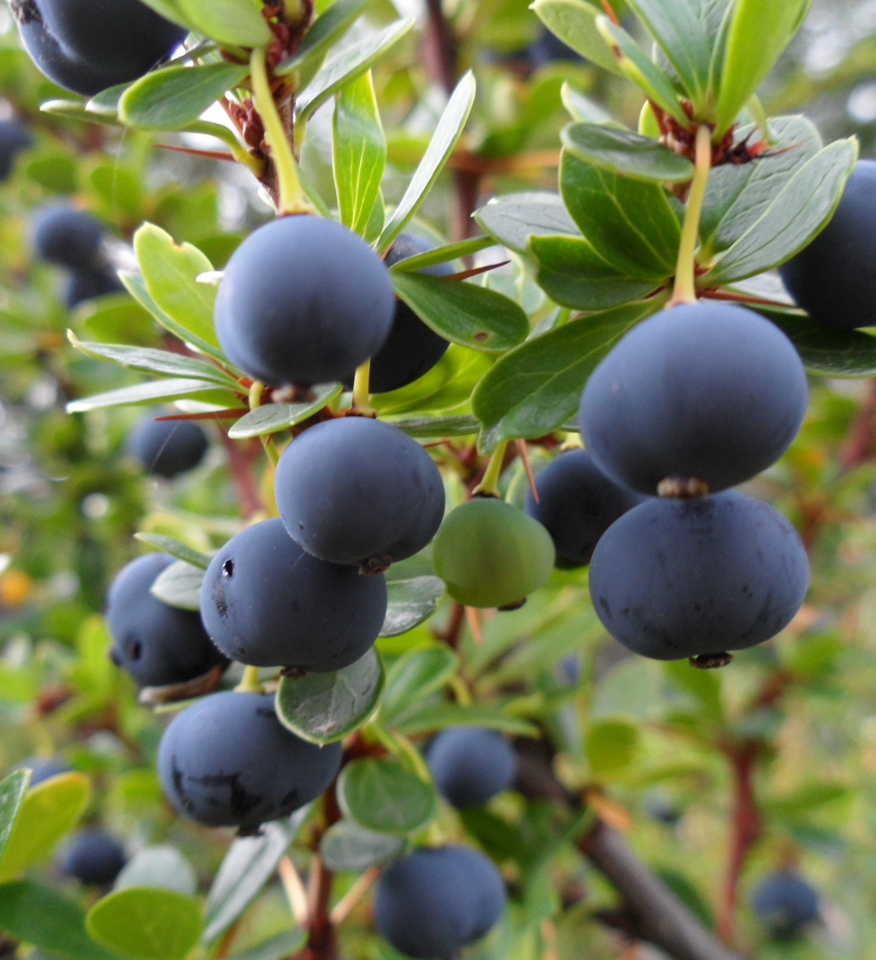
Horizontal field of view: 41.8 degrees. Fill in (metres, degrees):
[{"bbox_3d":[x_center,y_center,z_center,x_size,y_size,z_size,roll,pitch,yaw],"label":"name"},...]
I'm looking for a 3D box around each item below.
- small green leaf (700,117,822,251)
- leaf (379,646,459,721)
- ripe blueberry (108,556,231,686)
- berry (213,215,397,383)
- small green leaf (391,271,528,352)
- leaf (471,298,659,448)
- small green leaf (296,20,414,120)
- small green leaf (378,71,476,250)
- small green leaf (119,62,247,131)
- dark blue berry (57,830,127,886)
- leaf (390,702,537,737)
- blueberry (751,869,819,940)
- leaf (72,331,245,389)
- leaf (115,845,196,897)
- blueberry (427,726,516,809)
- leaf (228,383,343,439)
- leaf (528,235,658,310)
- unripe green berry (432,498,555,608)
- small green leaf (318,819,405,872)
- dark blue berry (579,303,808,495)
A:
[{"bbox_3d":[0.021,-0.019,0.074,0.007,0.014,0.002,26,-24,27],"label":"small green leaf"},{"bbox_3d":[-0.002,0.019,0.107,0.005,0.009,0.002,42,-15,32],"label":"leaf"},{"bbox_3d":[-0.018,0.010,0.079,0.009,0.009,0.009,0,0,0],"label":"ripe blueberry"},{"bbox_3d":[-0.008,-0.011,0.072,0.011,0.011,0.011,0,-3,0],"label":"berry"},{"bbox_3d":[0.001,-0.011,0.076,0.011,0.005,0.002,29,-13,16],"label":"small green leaf"},{"bbox_3d":[0.009,-0.007,0.069,0.015,0.006,0.002,-38,-10,-12],"label":"leaf"},{"bbox_3d":[-0.006,-0.030,0.082,0.012,0.002,0.005,-45,30,-15],"label":"small green leaf"},{"bbox_3d":[-0.001,-0.022,0.081,0.001,0.015,0.004,30,-5,-30],"label":"small green leaf"},{"bbox_3d":[-0.015,-0.023,0.068,0.009,0.004,0.002,-30,-40,-6],"label":"small green leaf"},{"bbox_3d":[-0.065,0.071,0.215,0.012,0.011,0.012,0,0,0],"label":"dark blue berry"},{"bbox_3d":[0.002,0.019,0.089,0.011,0.002,0.004,1,30,1],"label":"leaf"},{"bbox_3d":[0.063,0.077,0.208,0.012,0.012,0.012,0,3,0],"label":"blueberry"},{"bbox_3d":[-0.019,-0.008,0.080,0.013,0.002,0.005,17,25,-5],"label":"leaf"},{"bbox_3d":[-0.032,0.047,0.128,0.009,0.011,0.003,5,0,-4],"label":"leaf"},{"bbox_3d":[0.004,0.037,0.147,0.011,0.011,0.011,0,-3,0],"label":"blueberry"},{"bbox_3d":[-0.009,-0.004,0.069,0.009,0.002,0.004,-33,34,-24],"label":"leaf"},{"bbox_3d":[0.010,-0.013,0.073,0.009,0.005,0.002,17,-41,-1],"label":"leaf"},{"bbox_3d":[0.005,0.006,0.099,0.011,0.009,0.011,-12,3,0],"label":"unripe green berry"},{"bbox_3d":[-0.006,0.029,0.093,0.007,0.004,0.002,0,0,0],"label":"small green leaf"},{"bbox_3d":[0.015,-0.005,0.066,0.013,0.011,0.013,0,-11,0],"label":"dark blue berry"}]

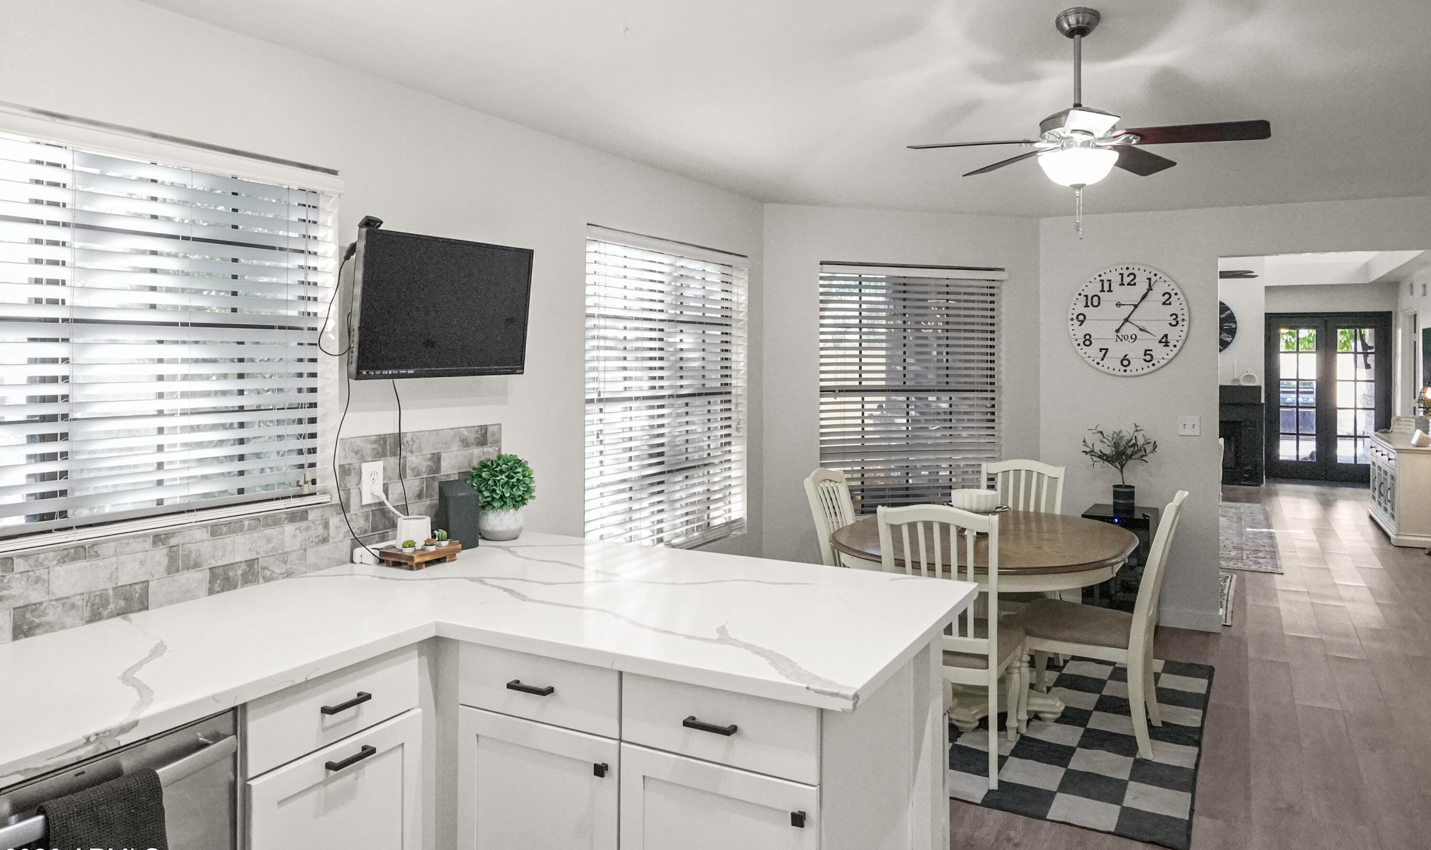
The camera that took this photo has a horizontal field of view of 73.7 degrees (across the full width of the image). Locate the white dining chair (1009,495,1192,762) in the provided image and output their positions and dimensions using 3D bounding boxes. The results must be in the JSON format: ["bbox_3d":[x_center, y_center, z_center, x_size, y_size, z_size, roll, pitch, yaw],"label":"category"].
[{"bbox_3d":[1.620,0.779,4.010,0.570,1.010,0.470,2,4,30],"label":"white dining chair"}]

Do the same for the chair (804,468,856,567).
[{"bbox_3d":[0.780,0.746,4.466,0.570,1.010,0.470,2,4,30],"label":"chair"}]

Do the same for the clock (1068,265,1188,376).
[{"bbox_3d":[2.430,-0.619,5.620,0.655,0.655,0.040,2,4,26],"label":"clock"}]

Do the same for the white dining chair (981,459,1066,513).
[{"bbox_3d":[1.490,0.726,4.743,0.470,1.010,0.570,2,4,25],"label":"white dining chair"}]

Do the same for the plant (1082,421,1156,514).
[{"bbox_3d":[2.244,0.245,5.300,0.410,0.500,0.380,2,4,26],"label":"plant"}]

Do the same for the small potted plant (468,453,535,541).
[{"bbox_3d":[-0.776,0.261,3.460,0.243,0.315,0.243,0,3,0],"label":"small potted plant"}]

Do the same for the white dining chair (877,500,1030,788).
[{"bbox_3d":[0.910,0.798,3.734,0.470,1.010,0.570,2,4,23],"label":"white dining chair"}]

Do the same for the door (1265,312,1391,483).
[{"bbox_3d":[7.575,-0.341,11.840,1.330,2.130,0.100,2,4,26],"label":"door"}]

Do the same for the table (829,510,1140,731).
[{"bbox_3d":[1.190,0.878,4.320,1.330,0.766,1.330,2,4,26],"label":"table"}]

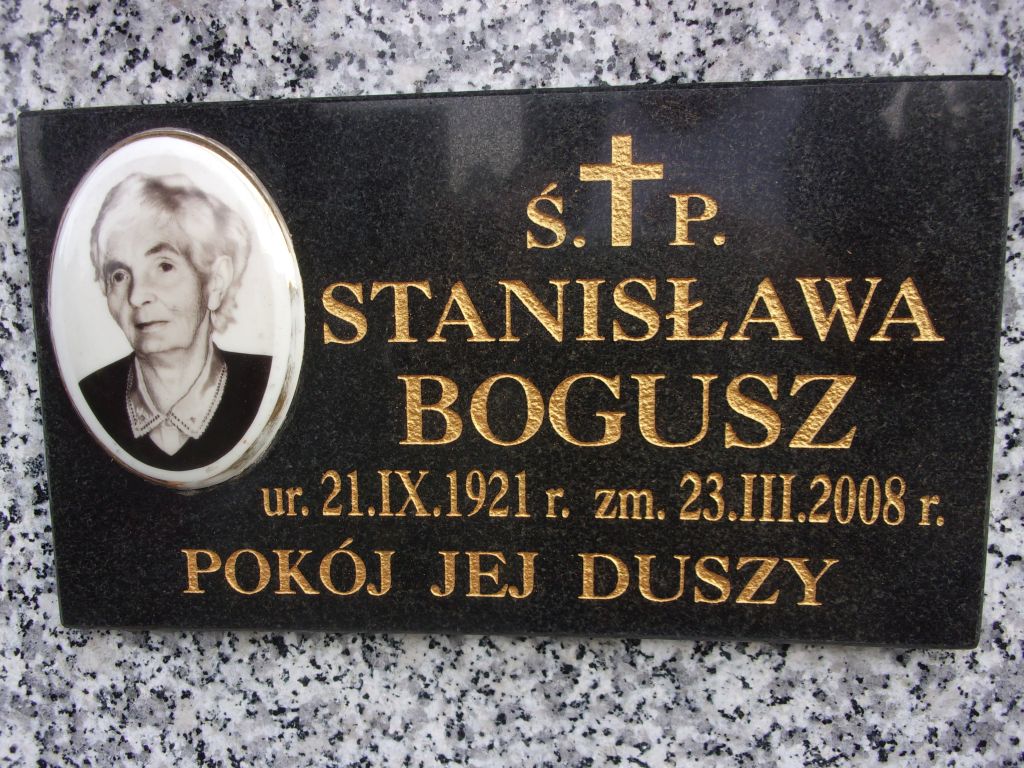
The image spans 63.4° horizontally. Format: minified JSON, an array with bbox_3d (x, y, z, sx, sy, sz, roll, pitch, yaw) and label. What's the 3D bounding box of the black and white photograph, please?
[{"bbox_3d":[-0.142,-0.030,0.344,0.110,0.150,0.013,0,7,5],"label":"black and white photograph"}]

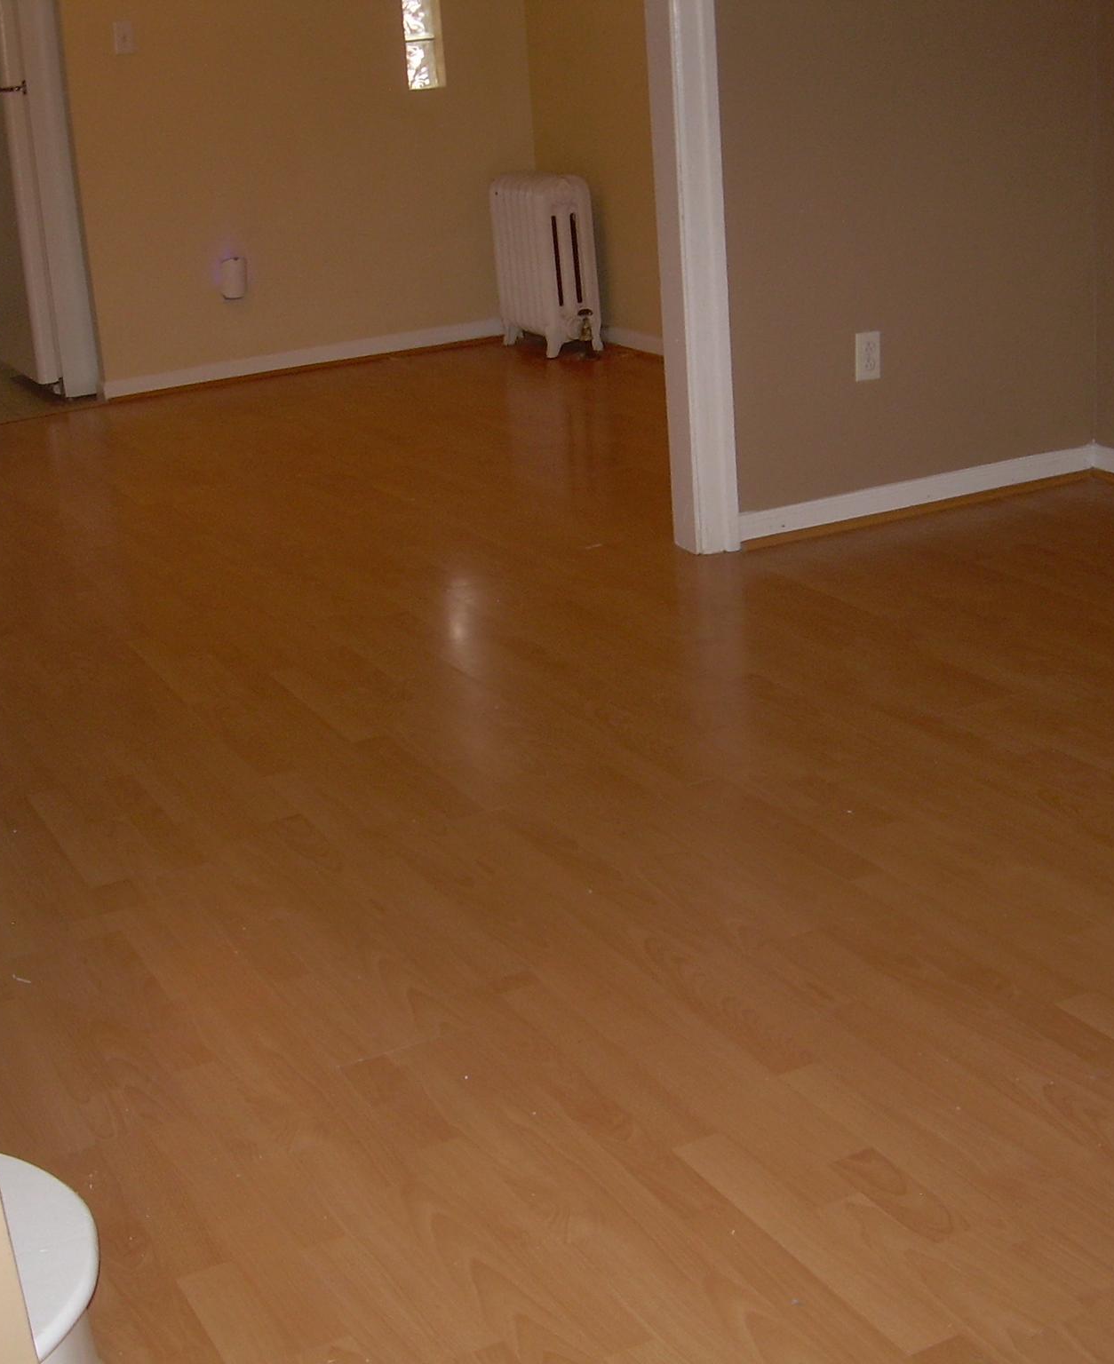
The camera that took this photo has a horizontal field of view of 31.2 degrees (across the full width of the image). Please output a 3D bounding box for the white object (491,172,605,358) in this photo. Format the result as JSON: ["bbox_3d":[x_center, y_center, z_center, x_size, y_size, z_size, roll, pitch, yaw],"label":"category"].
[{"bbox_3d":[-0.047,-1.542,7.338,0.220,0.650,0.430,-14,21,-25],"label":"white object"}]

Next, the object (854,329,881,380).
[{"bbox_3d":[0.729,-0.761,4.673,0.071,0.115,0.010,-14,21,-25],"label":"object"}]

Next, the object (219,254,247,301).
[{"bbox_3d":[-1.153,-1.440,7.123,0.083,0.138,0.060,-14,21,-25],"label":"object"}]

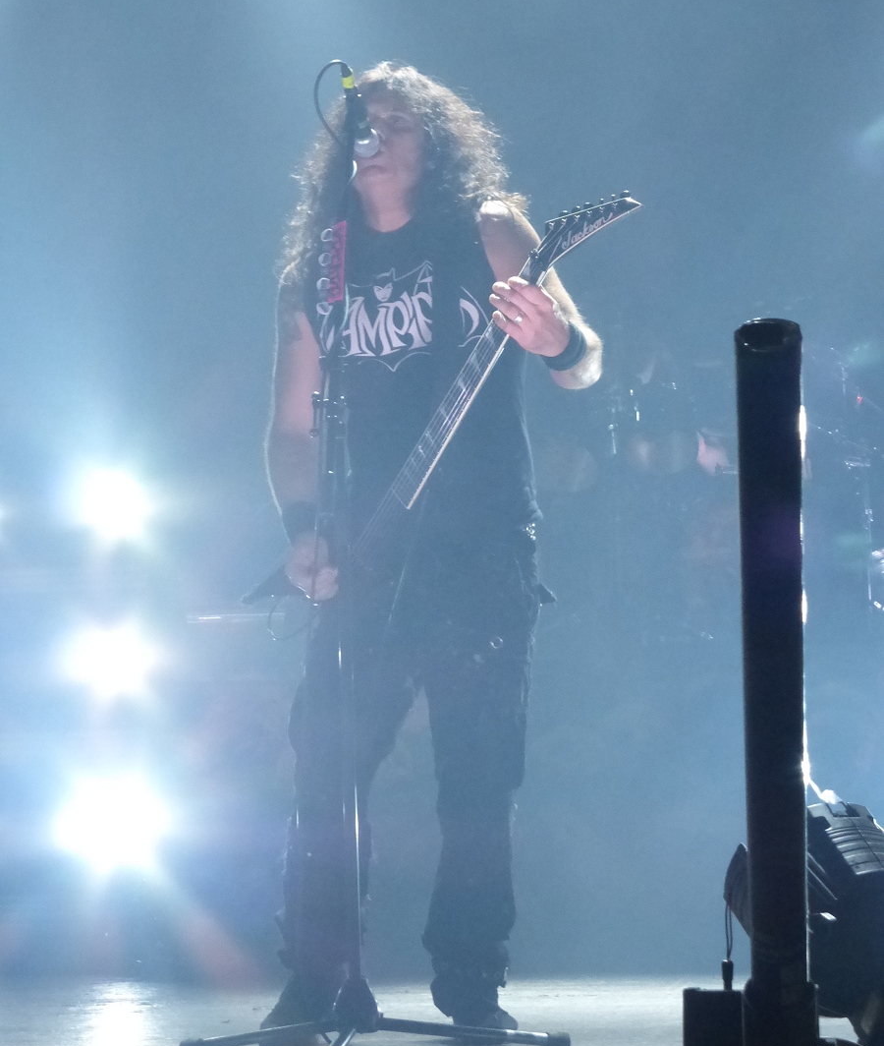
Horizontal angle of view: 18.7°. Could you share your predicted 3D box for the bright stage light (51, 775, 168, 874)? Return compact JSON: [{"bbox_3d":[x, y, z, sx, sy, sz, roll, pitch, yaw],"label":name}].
[{"bbox_3d":[-1.036,0.946,8.455,0.330,0.290,0.240,-1,-8,0],"label":"bright stage light"}]

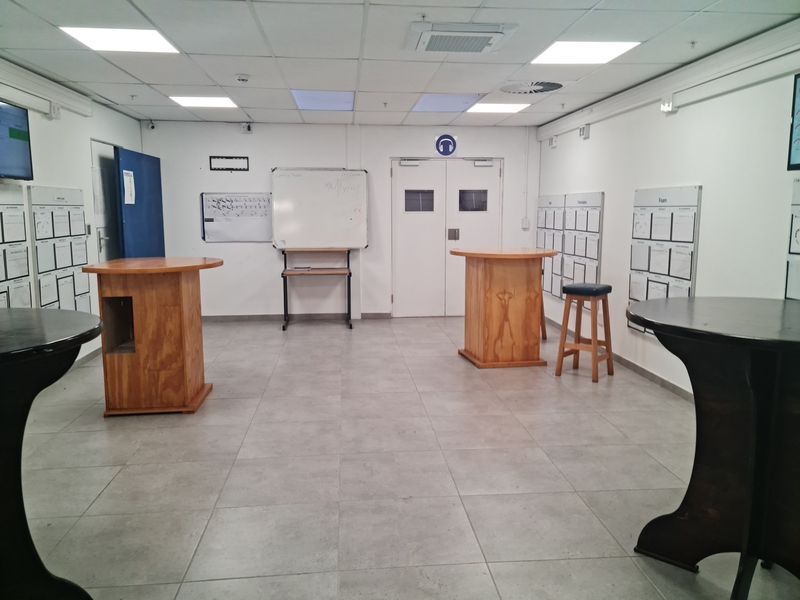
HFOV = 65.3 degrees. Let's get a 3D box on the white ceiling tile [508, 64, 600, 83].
[{"bbox_3d":[1.189,-1.766,4.813,0.600,0.015,0.600,-1,8,-5],"label":"white ceiling tile"}]

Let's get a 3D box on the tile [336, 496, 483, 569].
[{"bbox_3d":[0.029,1.034,2.783,0.600,0.012,0.600,-1,8,-5],"label":"tile"}]

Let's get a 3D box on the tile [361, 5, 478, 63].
[{"bbox_3d":[0.076,-1.633,3.849,0.600,0.018,1.200,-1,8,-5],"label":"tile"}]

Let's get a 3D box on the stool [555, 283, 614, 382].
[{"bbox_3d":[1.588,0.267,5.290,0.360,0.770,0.360,6,11,37],"label":"stool"}]

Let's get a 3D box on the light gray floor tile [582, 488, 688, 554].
[{"bbox_3d":[1.240,1.034,2.928,0.600,0.012,0.600,-1,8,-5],"label":"light gray floor tile"}]

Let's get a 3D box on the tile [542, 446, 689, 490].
[{"bbox_3d":[1.168,0.933,3.485,0.600,0.012,0.600,-1,8,-5],"label":"tile"}]

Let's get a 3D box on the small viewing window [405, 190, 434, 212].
[{"bbox_3d":[0.259,-1.278,8.057,0.377,0.268,0.040,-1,8,-5],"label":"small viewing window"}]

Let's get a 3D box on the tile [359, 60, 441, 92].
[{"bbox_3d":[-0.035,-1.813,5.041,0.605,0.020,1.195,-1,8,-5],"label":"tile"}]

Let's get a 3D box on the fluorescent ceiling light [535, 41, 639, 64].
[{"bbox_3d":[1.239,-1.699,4.238,0.600,0.040,0.600,-1,8,-5],"label":"fluorescent ceiling light"}]

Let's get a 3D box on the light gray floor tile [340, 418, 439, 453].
[{"bbox_3d":[-0.080,0.870,4.003,0.600,0.012,0.600,-1,8,-5],"label":"light gray floor tile"}]

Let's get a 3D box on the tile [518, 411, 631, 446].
[{"bbox_3d":[1.121,0.854,4.111,0.600,0.012,0.600,-1,8,-5],"label":"tile"}]

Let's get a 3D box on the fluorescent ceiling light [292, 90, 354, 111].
[{"bbox_3d":[-0.749,-1.982,6.163,0.605,0.030,1.195,-1,8,-5],"label":"fluorescent ceiling light"}]

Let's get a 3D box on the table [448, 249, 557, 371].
[{"bbox_3d":[0.964,0.056,5.867,0.940,1.030,0.940,0,8,0],"label":"table"}]

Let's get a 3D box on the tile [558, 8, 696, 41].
[{"bbox_3d":[1.298,-1.610,3.661,0.600,0.018,0.600,-1,8,-5],"label":"tile"}]

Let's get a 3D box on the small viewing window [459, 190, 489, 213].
[{"bbox_3d":[0.947,-1.273,8.025,0.370,0.268,0.030,-1,8,-5],"label":"small viewing window"}]

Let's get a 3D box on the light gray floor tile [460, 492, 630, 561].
[{"bbox_3d":[0.625,1.028,2.840,0.600,0.012,0.600,-1,8,-5],"label":"light gray floor tile"}]

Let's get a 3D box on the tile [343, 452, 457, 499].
[{"bbox_3d":[-0.027,0.953,3.378,0.600,0.012,0.600,-1,8,-5],"label":"tile"}]

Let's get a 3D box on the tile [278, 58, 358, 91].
[{"bbox_3d":[-0.631,-1.783,4.952,0.600,0.015,1.200,-1,8,-5],"label":"tile"}]

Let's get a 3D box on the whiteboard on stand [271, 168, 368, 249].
[{"bbox_3d":[-0.985,-1.120,7.722,1.182,0.971,0.050,-1,8,-5],"label":"whiteboard on stand"}]

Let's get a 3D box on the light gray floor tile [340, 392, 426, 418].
[{"bbox_3d":[-0.132,0.776,4.535,0.600,0.012,0.600,-1,8,-5],"label":"light gray floor tile"}]

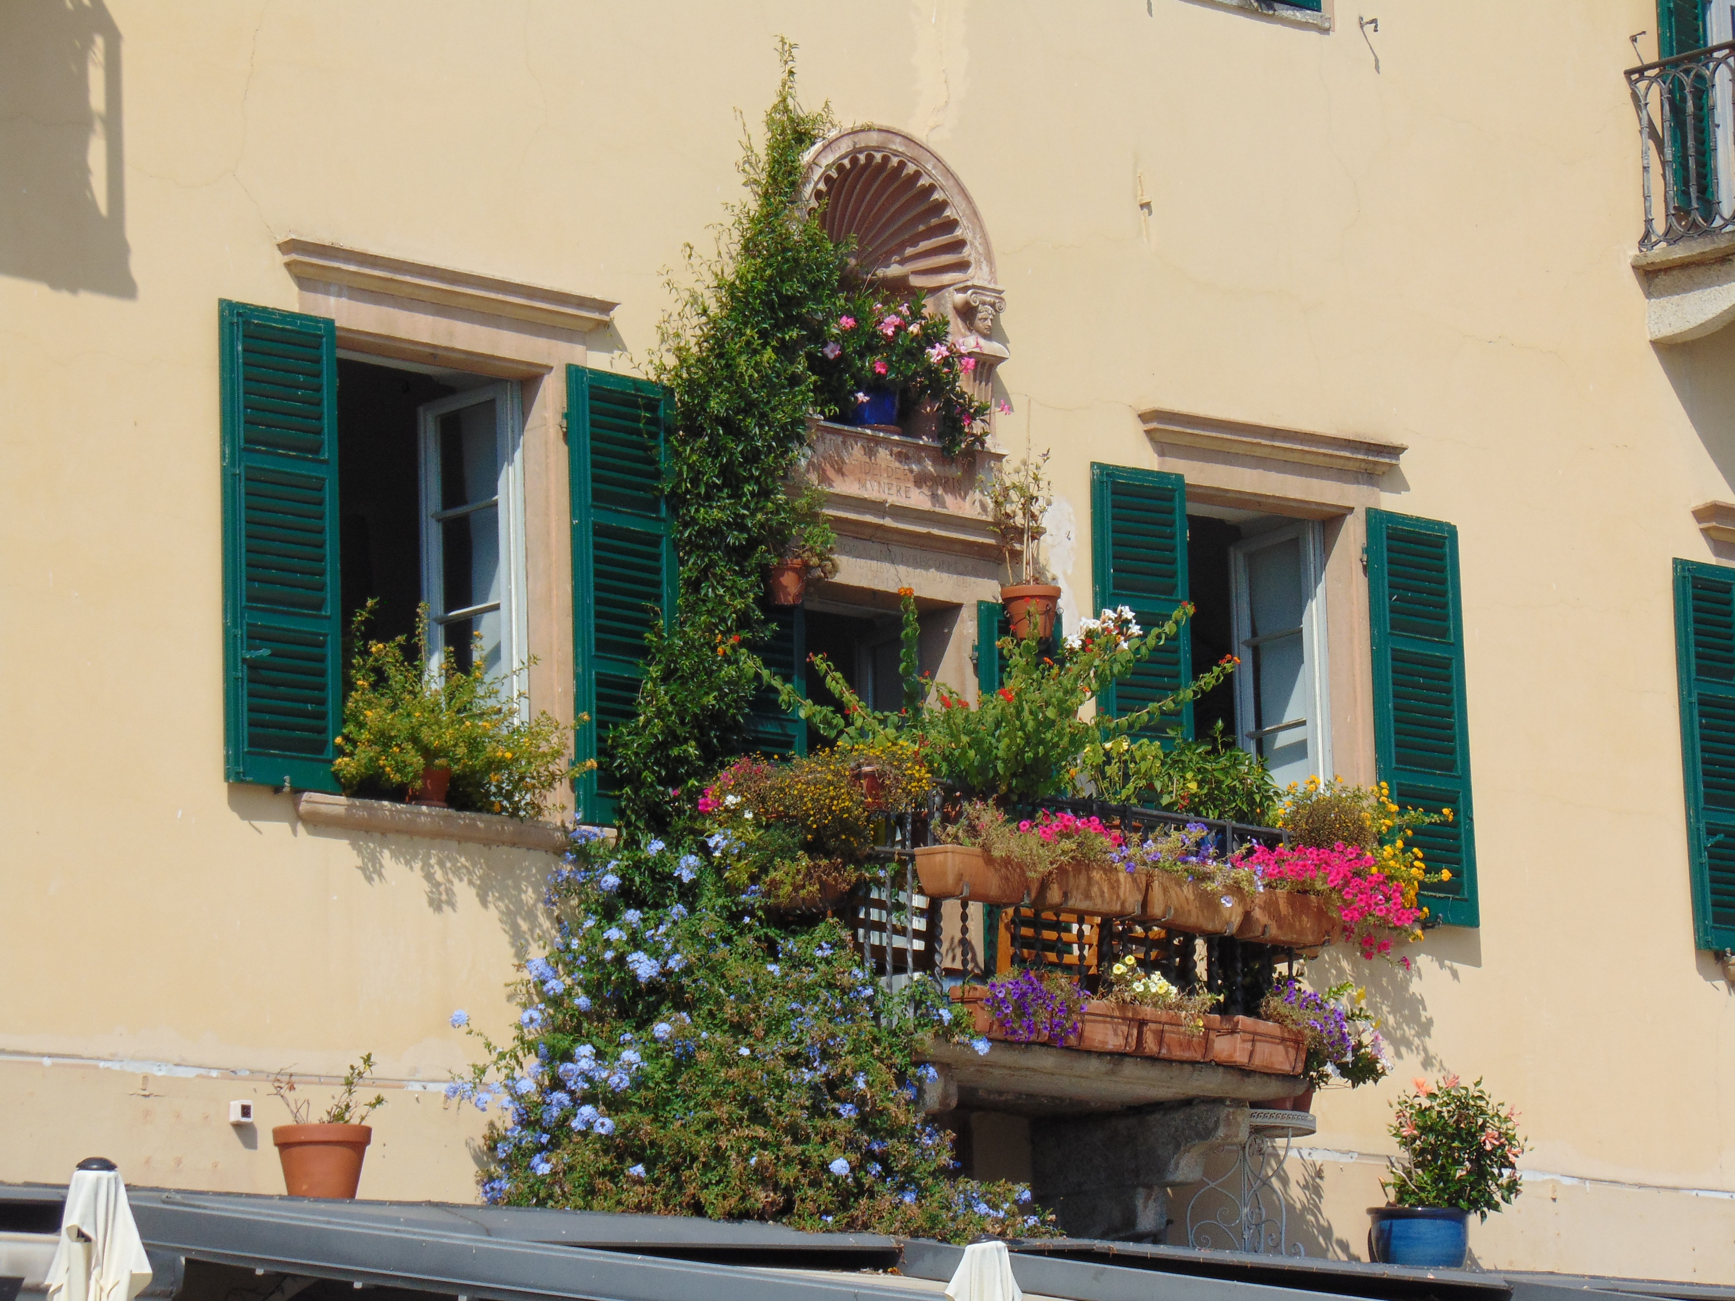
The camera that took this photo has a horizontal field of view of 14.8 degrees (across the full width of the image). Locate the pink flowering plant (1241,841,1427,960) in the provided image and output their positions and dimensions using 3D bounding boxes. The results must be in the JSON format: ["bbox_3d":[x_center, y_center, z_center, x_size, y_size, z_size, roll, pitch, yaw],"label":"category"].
[{"bbox_3d":[1.724,0.921,24.688,0.620,0.380,0.360,8,-15,-42],"label":"pink flowering plant"}]

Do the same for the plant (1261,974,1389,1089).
[{"bbox_3d":[1.699,1.422,24.762,0.460,0.380,0.340,8,-15,-42],"label":"plant"}]

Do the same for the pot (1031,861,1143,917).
[{"bbox_3d":[0.864,0.941,25.765,0.200,0.205,0.450,-12,-14,43],"label":"pot"}]

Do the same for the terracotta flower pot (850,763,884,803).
[{"bbox_3d":[0.007,0.475,23.704,0.140,0.145,0.140,8,-15,-42],"label":"terracotta flower pot"}]

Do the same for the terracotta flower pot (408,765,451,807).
[{"bbox_3d":[-1.640,0.510,24.973,0.160,0.165,0.160,-2,-10,0],"label":"terracotta flower pot"}]

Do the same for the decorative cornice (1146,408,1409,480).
[{"bbox_3d":[1.764,-0.893,28.756,0.115,0.135,1.660,-12,-13,43],"label":"decorative cornice"}]

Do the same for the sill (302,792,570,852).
[{"bbox_3d":[-1.532,0.650,25.040,0.180,0.115,1.640,-12,-14,43],"label":"sill"}]

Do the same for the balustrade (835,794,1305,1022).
[{"bbox_3d":[0.613,1.173,26.401,1.100,0.940,2.120,-12,-14,43],"label":"balustrade"}]

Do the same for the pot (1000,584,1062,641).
[{"bbox_3d":[0.620,-0.144,25.300,0.235,0.215,0.235,-2,-11,0],"label":"pot"}]

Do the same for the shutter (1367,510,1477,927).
[{"bbox_3d":[2.233,0.271,27.036,0.557,1.657,0.045,8,-15,-42],"label":"shutter"}]

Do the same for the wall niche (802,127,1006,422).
[{"bbox_3d":[0.005,-1.373,25.422,1.054,1.191,0.400,8,-15,-42],"label":"wall niche"}]

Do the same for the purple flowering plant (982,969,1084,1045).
[{"bbox_3d":[0.587,1.263,23.662,0.370,0.260,0.240,8,-15,-42],"label":"purple flowering plant"}]

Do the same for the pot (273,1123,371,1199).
[{"bbox_3d":[-1.968,1.841,24.042,0.355,0.300,0.355,-2,-10,0],"label":"pot"}]

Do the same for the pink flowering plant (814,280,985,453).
[{"bbox_3d":[0.135,-1.145,27.135,0.500,0.680,0.660,-12,-14,43],"label":"pink flowering plant"}]

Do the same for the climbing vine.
[{"bbox_3d":[-0.534,-0.859,26.164,0.360,3.200,1.100,-12,-14,43],"label":"climbing vine"}]

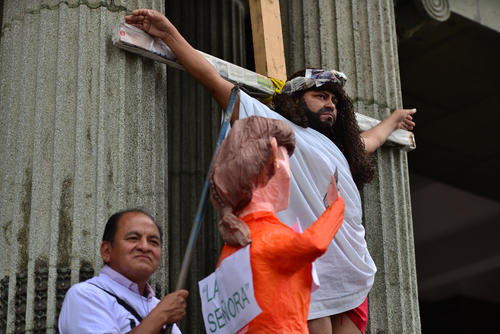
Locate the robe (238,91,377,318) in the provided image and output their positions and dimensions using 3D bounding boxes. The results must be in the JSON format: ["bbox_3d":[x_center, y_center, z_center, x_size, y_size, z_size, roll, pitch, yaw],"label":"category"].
[{"bbox_3d":[0.230,0.145,5.580,0.580,0.920,0.400,18,-30,-39],"label":"robe"}]

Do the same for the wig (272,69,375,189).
[{"bbox_3d":[0.307,-0.159,5.800,0.310,0.475,0.410,-21,-30,38],"label":"wig"}]

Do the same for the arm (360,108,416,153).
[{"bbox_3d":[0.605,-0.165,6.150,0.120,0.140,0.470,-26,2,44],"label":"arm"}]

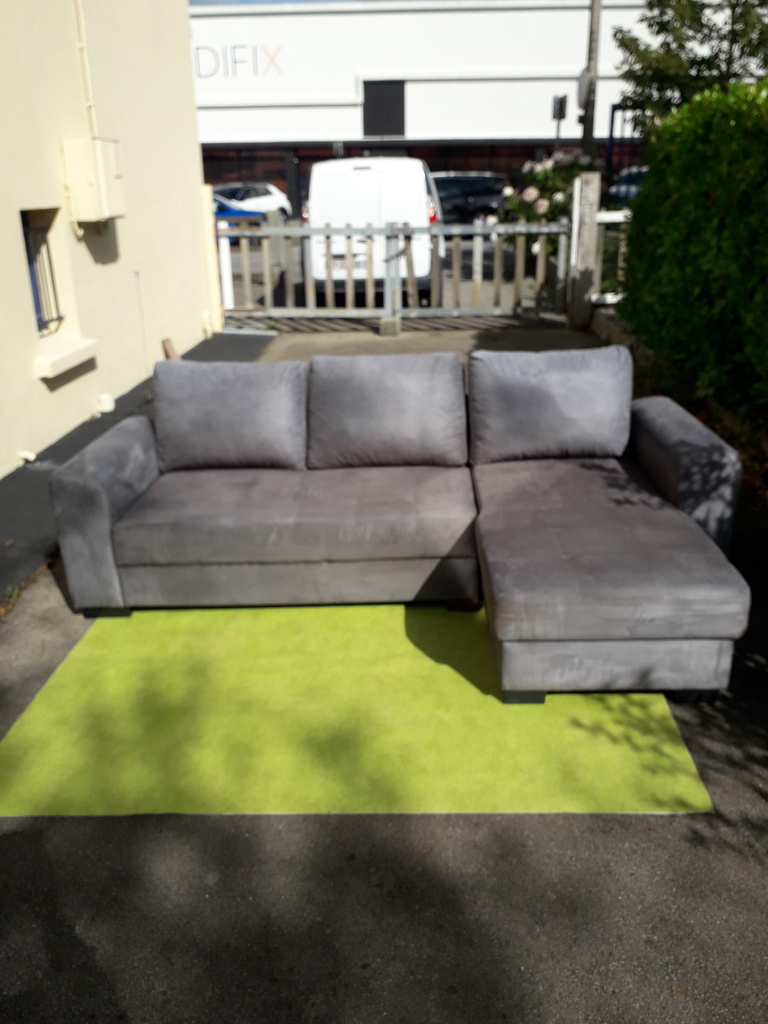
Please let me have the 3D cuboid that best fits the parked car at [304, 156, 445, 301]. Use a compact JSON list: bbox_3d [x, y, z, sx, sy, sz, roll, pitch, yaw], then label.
[{"bbox_3d":[0.031,-4.452,12.359,1.830,1.820,4.260,1,23,5],"label":"parked car"}]

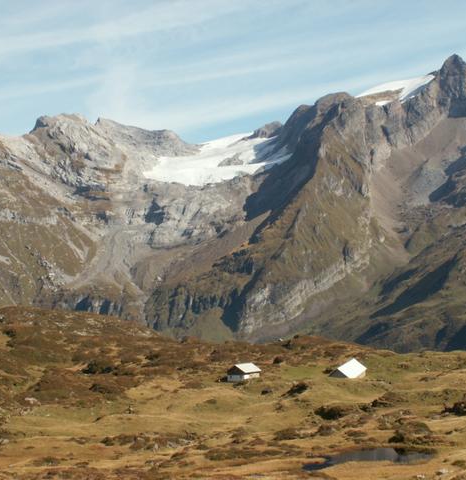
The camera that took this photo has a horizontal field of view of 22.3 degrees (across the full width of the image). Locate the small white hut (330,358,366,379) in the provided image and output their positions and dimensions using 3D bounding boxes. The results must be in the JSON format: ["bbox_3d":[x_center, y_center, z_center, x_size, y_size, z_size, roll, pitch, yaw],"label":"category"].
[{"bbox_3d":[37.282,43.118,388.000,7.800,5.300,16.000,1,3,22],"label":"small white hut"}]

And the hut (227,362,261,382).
[{"bbox_3d":[3.597,42.615,380.000,7.300,5.100,8.000,-2,3,-42],"label":"hut"}]

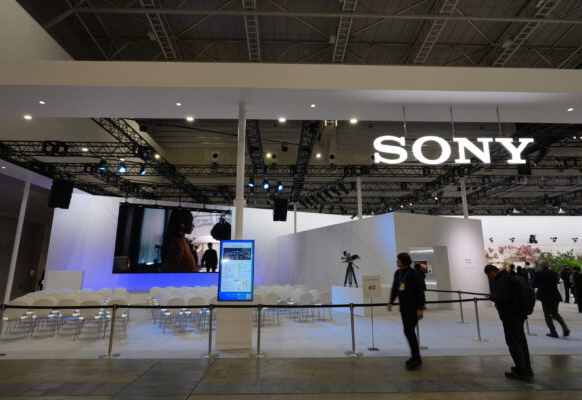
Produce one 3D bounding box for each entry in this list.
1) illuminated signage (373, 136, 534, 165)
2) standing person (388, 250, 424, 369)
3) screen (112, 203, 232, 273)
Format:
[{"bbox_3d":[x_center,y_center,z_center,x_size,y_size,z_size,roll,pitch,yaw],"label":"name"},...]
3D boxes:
[{"bbox_3d":[3.852,-1.149,7.802,3.839,0.692,0.150,0,-12,-2],"label":"illuminated signage"},{"bbox_3d":[1.872,1.765,5.426,0.400,1.740,0.500,8,-14,-33],"label":"standing person"},{"bbox_3d":[-6.411,2.257,18.747,6.125,3.633,0.150,5,-13,-23],"label":"screen"}]

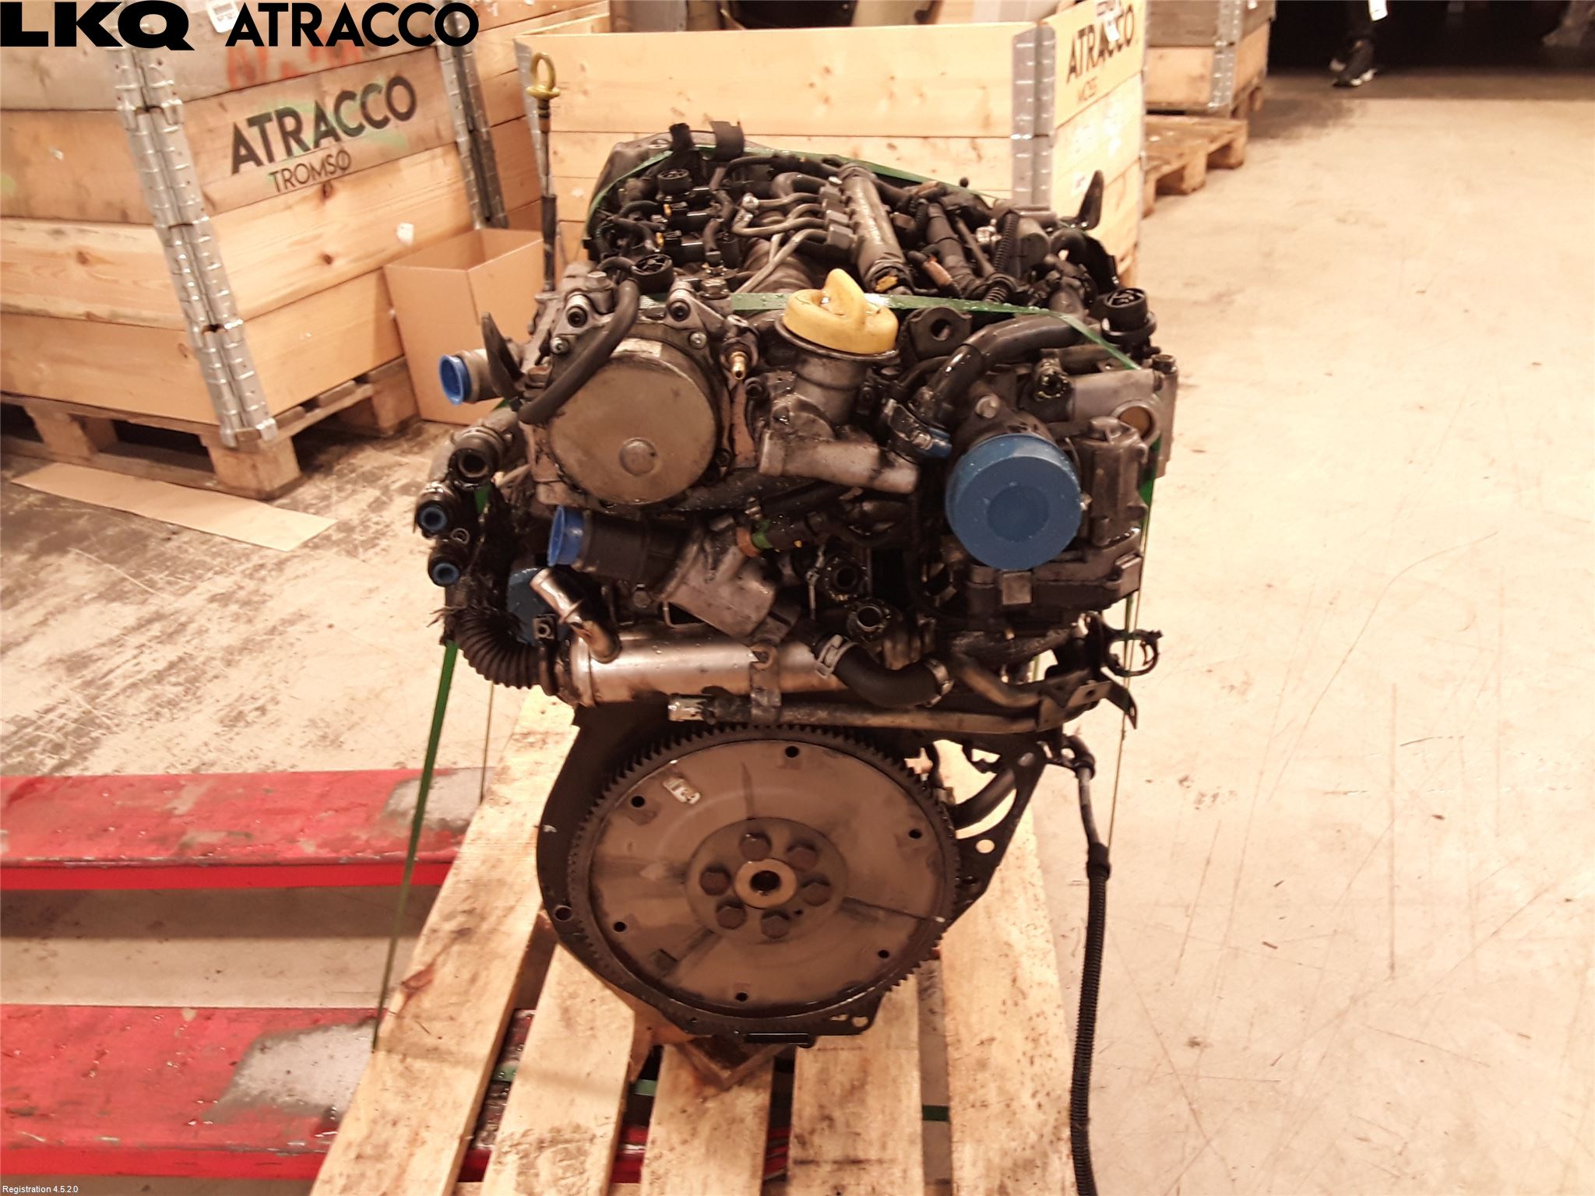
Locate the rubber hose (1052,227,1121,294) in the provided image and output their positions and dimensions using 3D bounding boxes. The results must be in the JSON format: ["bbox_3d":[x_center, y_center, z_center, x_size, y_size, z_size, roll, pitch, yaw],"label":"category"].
[{"bbox_3d":[0.210,-0.245,0.938,0.048,0.048,0.042,-5,29,0],"label":"rubber hose"}]

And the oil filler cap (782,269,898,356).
[{"bbox_3d":[0.024,-0.167,0.749,0.066,0.035,0.066,11,28,-6],"label":"oil filler cap"}]

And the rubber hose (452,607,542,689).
[{"bbox_3d":[-0.204,0.034,0.873,0.056,0.050,0.042,-5,29,0],"label":"rubber hose"}]

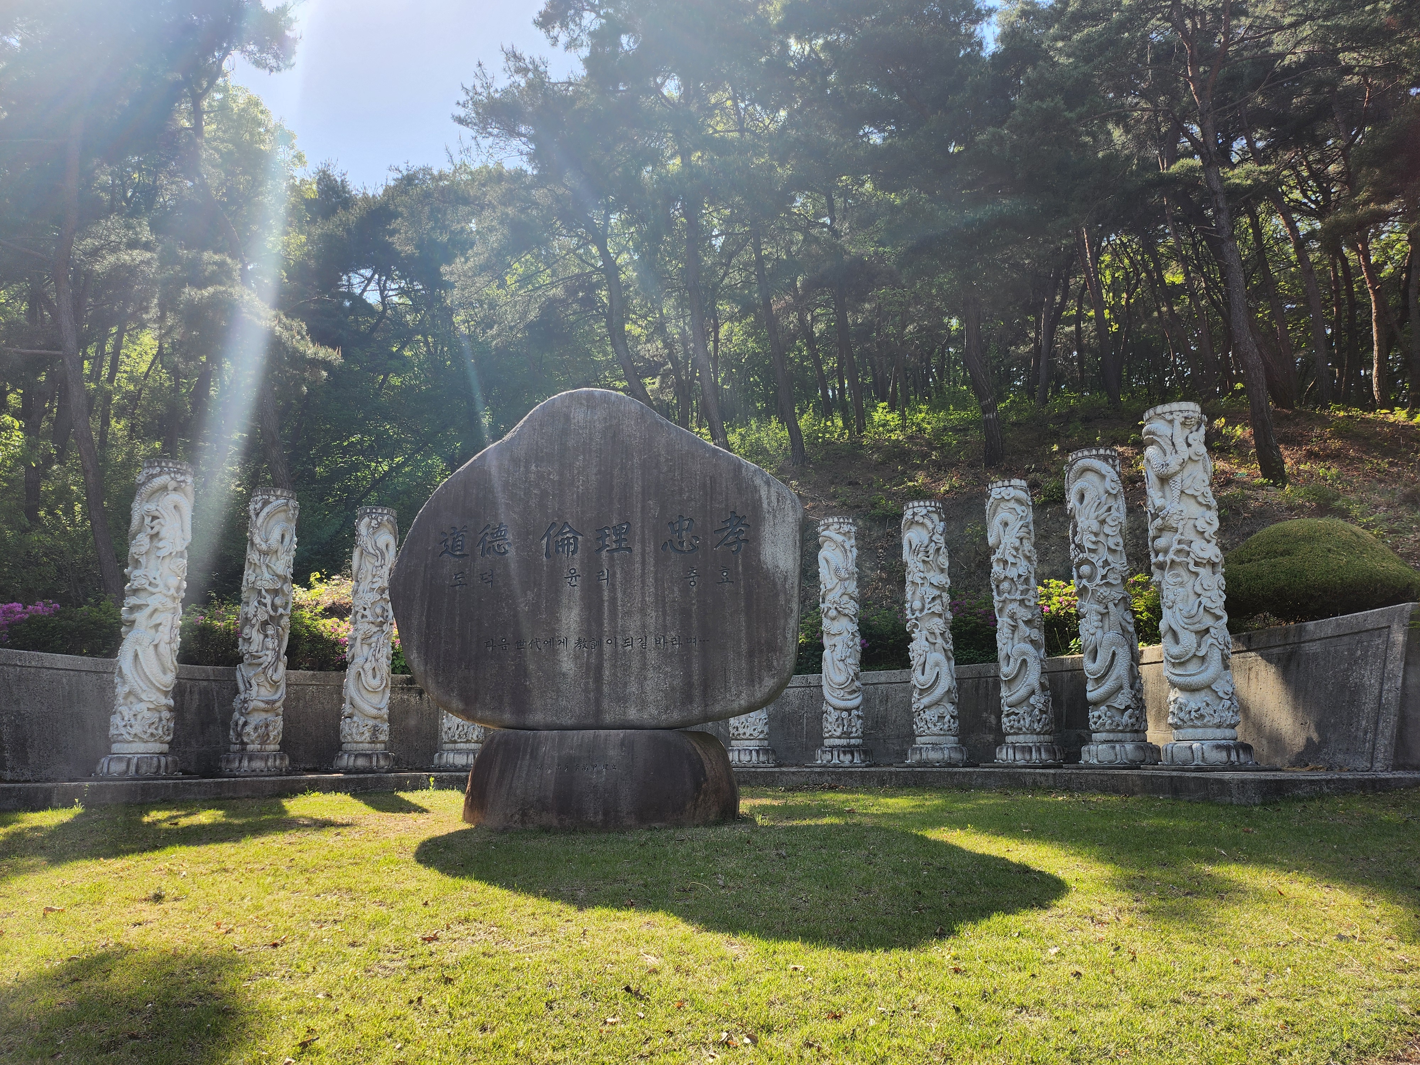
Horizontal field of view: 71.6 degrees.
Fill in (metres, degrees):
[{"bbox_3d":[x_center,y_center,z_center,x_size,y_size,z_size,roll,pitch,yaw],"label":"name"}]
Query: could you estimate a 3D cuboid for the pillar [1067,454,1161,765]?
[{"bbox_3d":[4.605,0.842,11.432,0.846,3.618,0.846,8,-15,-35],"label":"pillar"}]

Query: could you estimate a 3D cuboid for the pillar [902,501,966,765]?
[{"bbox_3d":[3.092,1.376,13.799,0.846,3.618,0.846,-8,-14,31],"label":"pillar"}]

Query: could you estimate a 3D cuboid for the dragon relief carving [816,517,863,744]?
[{"bbox_3d":[2.099,1.565,15.850,0.660,3.560,0.660,-6,-13,21],"label":"dragon relief carving"}]

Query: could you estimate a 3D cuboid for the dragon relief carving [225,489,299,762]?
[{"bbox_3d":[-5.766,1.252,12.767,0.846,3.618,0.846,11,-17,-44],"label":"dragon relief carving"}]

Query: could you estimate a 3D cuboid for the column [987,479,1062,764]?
[{"bbox_3d":[4.305,1.224,13.680,0.920,3.900,0.920,12,-17,-44],"label":"column"}]

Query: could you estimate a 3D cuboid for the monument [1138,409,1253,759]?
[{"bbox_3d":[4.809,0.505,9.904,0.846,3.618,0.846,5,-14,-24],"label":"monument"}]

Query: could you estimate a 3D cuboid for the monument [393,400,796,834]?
[{"bbox_3d":[-1.171,0.709,10.111,4.100,4.350,1.150,-2,-13,7],"label":"monument"}]

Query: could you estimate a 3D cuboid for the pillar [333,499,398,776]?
[{"bbox_3d":[-4.738,1.459,13.765,0.846,3.618,0.846,8,-15,-33],"label":"pillar"}]

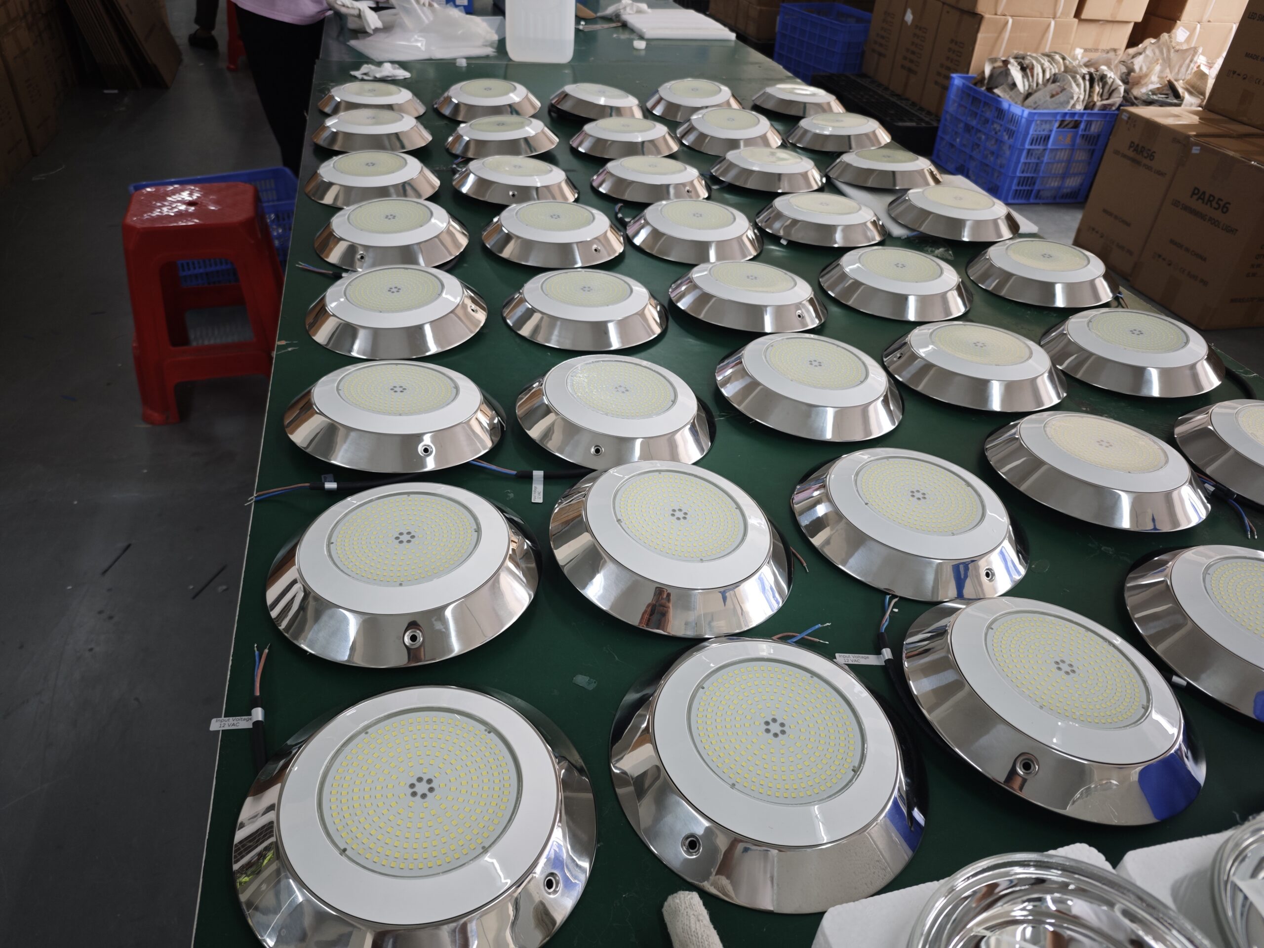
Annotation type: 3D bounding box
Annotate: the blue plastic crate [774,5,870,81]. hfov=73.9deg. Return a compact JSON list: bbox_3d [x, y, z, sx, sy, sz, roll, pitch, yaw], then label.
[{"bbox_3d":[1.294,-2.740,5.399,0.442,0.386,0.647,-13,41,-23],"label":"blue plastic crate"}]

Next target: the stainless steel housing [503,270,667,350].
[{"bbox_3d":[-0.063,-0.238,1.165,0.230,0.029,0.230,5,36,0],"label":"stainless steel housing"}]

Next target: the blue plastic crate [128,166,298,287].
[{"bbox_3d":[-1.371,-0.869,2.886,0.526,0.204,0.343,-21,45,-30],"label":"blue plastic crate"}]

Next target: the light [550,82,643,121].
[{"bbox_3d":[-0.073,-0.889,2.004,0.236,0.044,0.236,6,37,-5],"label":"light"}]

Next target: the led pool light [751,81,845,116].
[{"bbox_3d":[0.431,-0.961,2.160,0.238,0.035,0.238,6,37,0],"label":"led pool light"}]

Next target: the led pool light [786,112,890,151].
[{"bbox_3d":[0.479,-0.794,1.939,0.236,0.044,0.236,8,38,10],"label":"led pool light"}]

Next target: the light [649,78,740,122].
[{"bbox_3d":[0.155,-0.929,2.081,0.238,0.035,0.238,3,43,0],"label":"light"}]

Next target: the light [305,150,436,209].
[{"bbox_3d":[-0.470,-0.537,1.519,0.238,0.035,0.238,6,39,0],"label":"light"}]

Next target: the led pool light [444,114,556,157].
[{"bbox_3d":[-0.270,-0.706,1.744,0.230,0.029,0.230,1,38,0],"label":"led pool light"}]

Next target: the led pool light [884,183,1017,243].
[{"bbox_3d":[0.583,-0.477,1.515,0.230,0.029,0.230,4,37,0],"label":"led pool light"}]

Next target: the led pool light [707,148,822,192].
[{"bbox_3d":[0.279,-0.628,1.708,0.235,0.041,0.235,5,37,0],"label":"led pool light"}]

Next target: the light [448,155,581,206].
[{"bbox_3d":[-0.213,-0.551,1.555,0.235,0.041,0.235,7,36,-1],"label":"light"}]

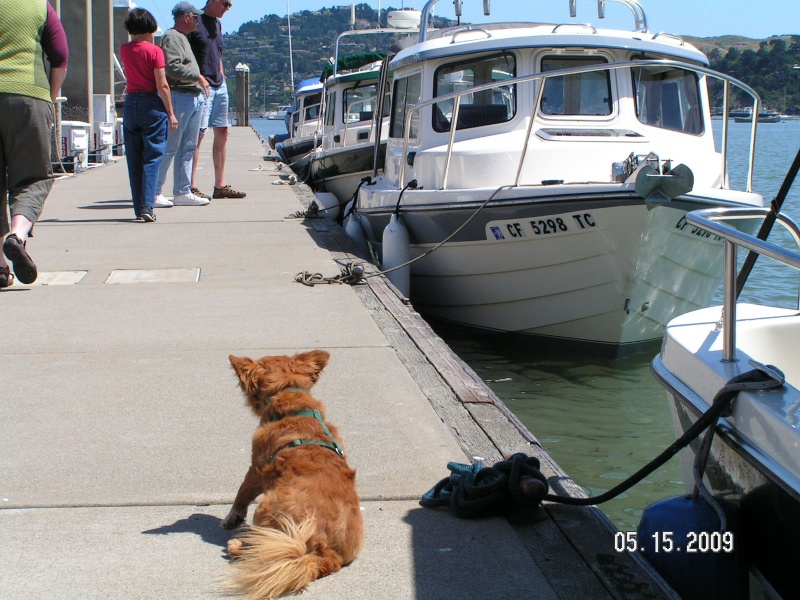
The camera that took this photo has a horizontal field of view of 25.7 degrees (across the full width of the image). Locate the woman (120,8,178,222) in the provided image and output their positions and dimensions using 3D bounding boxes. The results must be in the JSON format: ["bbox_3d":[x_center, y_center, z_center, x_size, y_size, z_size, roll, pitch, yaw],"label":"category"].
[{"bbox_3d":[-1.930,-1.420,13.506,0.450,1.630,0.360,3,7,27],"label":"woman"}]

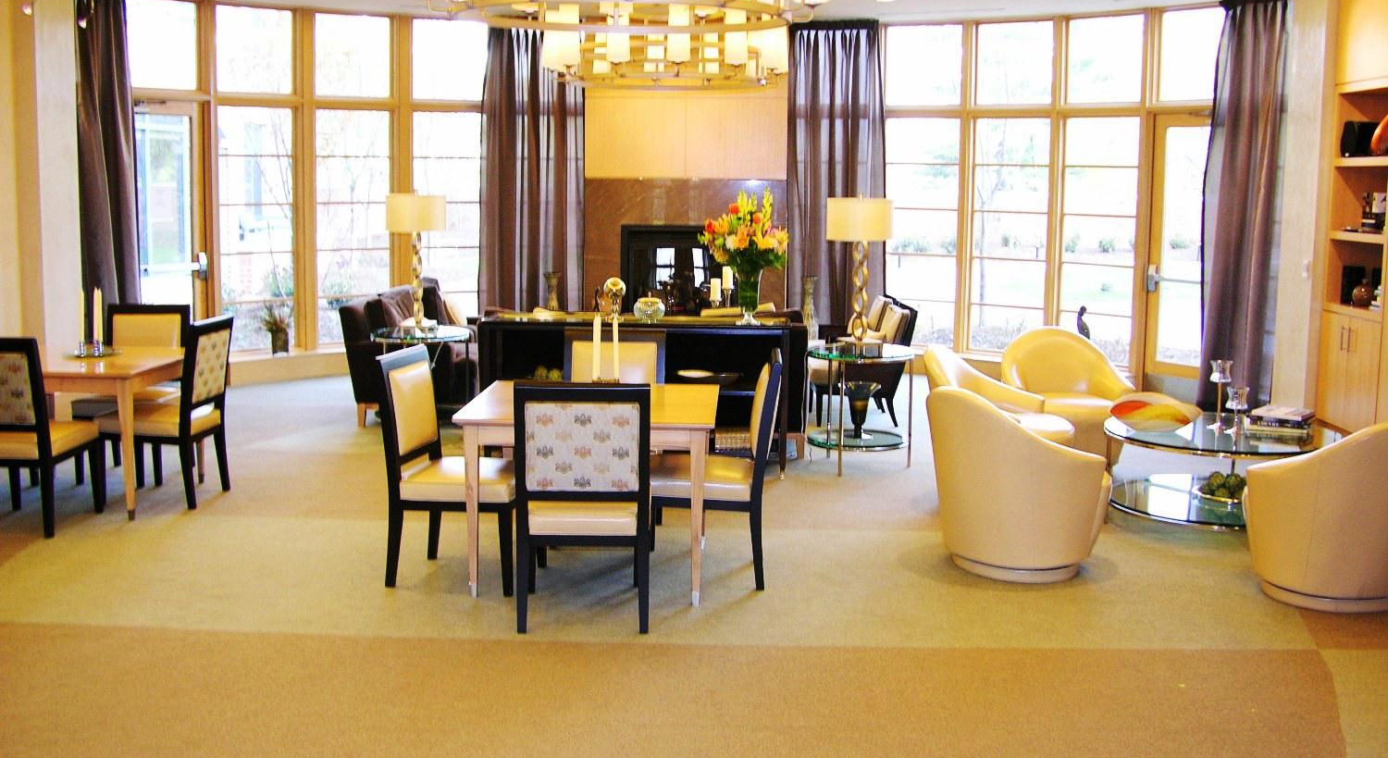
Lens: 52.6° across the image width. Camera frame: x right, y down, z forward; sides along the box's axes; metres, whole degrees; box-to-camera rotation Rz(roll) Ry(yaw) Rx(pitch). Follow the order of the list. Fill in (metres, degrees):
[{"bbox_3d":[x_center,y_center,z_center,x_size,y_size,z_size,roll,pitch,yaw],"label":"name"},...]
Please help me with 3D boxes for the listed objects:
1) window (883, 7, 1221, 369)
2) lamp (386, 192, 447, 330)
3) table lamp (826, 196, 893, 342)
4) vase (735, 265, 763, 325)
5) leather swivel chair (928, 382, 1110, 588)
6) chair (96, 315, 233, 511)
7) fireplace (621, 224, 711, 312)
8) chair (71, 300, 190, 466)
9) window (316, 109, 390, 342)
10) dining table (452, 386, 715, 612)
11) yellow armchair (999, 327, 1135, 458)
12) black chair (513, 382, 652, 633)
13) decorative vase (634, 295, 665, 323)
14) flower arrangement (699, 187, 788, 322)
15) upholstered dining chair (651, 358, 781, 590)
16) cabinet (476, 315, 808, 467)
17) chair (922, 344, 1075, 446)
[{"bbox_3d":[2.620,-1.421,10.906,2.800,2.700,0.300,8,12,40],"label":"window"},{"bbox_3d":[-1.781,-0.755,9.045,0.390,0.907,0.390,1,8,0],"label":"lamp"},{"bbox_3d":[0.988,-0.637,8.330,0.390,0.913,0.390,1,8,0],"label":"table lamp"},{"bbox_3d":[0.317,-0.480,7.941,0.165,0.345,0.165,1,8,0],"label":"vase"},{"bbox_3d":[1.434,0.429,6.180,0.780,0.820,0.760,-4,9,-30],"label":"leather swivel chair"},{"bbox_3d":[-2.777,0.160,7.367,0.575,0.950,0.490,1,8,5],"label":"chair"},{"bbox_3d":[-0.078,-0.860,12.010,1.130,0.920,0.300,1,9,0],"label":"fireplace"},{"bbox_3d":[-3.106,0.076,7.790,0.480,0.940,0.590,1,9,2],"label":"chair"},{"bbox_3d":[-2.728,-1.214,11.283,0.610,1.880,0.100,-5,11,-34],"label":"window"},{"bbox_3d":[-0.417,0.471,6.063,1.035,0.750,1.035,1,8,2],"label":"dining table"},{"bbox_3d":[2.208,0.131,8.334,0.790,0.810,0.790,-3,10,-23],"label":"yellow armchair"},{"bbox_3d":[-0.431,0.450,5.485,0.500,0.950,0.600,0,8,-2],"label":"black chair"},{"bbox_3d":[-0.253,-0.408,8.121,0.180,0.165,0.180,1,8,0],"label":"decorative vase"},{"bbox_3d":[0.295,-0.707,8.086,0.530,0.780,0.500,1,9,0],"label":"flower arrangement"},{"bbox_3d":[0.070,0.367,6.027,0.590,0.950,0.490,1,8,4],"label":"upholstered dining chair"},{"bbox_3d":[-0.316,0.099,8.262,1.760,0.885,0.430,1,8,0],"label":"cabinet"},{"bbox_3d":[1.637,0.236,7.602,0.790,0.810,0.790,3,9,14],"label":"chair"}]

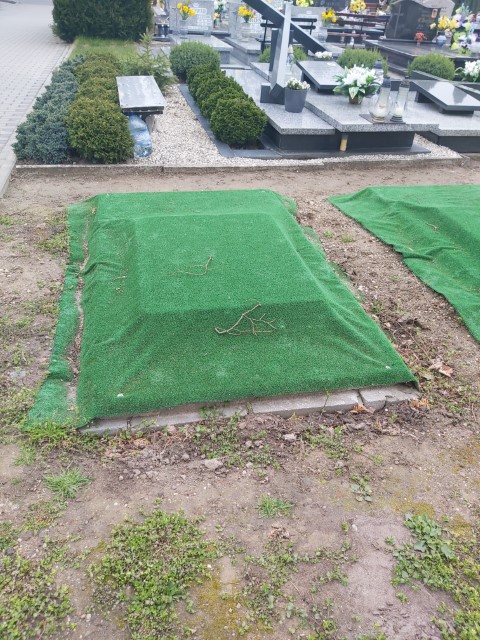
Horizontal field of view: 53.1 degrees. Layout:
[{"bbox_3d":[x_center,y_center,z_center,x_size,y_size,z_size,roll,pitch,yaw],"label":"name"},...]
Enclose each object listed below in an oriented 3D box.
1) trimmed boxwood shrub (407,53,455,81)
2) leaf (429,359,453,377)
[{"bbox_3d":[3.013,-3.916,7.559,0.710,0.500,0.700,-5,36,-12],"label":"trimmed boxwood shrub"},{"bbox_3d":[0.859,0.212,2.054,0.100,0.030,0.075,14,37,14],"label":"leaf"}]

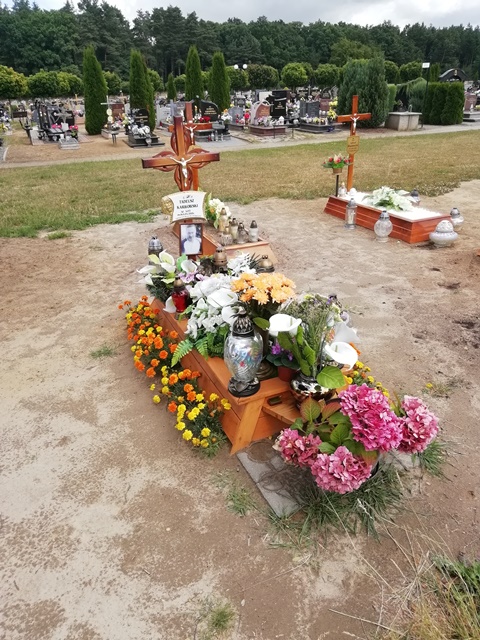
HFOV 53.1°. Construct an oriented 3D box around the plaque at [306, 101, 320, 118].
[{"bbox_3d":[2.760,-7.883,18.051,0.530,0.621,0.120,-11,27,-18],"label":"plaque"}]

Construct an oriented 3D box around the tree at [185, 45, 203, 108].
[{"bbox_3d":[-1.988,-10.266,21.000,0.800,3.150,0.800,-10,27,-14],"label":"tree"}]

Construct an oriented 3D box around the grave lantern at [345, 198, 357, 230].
[{"bbox_3d":[1.253,-1.196,5.423,0.120,0.330,0.120,-12,28,-18],"label":"grave lantern"}]

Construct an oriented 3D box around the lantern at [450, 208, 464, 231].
[{"bbox_3d":[2.444,-1.141,5.396,0.165,0.233,0.165,-2,26,0],"label":"lantern"}]

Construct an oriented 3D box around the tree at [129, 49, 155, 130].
[{"bbox_3d":[-3.807,-8.822,18.578,0.980,2.908,0.980,-2,26,0],"label":"tree"}]

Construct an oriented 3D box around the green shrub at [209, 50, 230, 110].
[{"bbox_3d":[-0.911,-10.262,21.363,1.000,2.921,1.000,-2,26,0],"label":"green shrub"}]

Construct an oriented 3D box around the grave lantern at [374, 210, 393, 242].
[{"bbox_3d":[1.495,-0.978,5.009,0.190,0.316,0.190,-2,26,0],"label":"grave lantern"}]

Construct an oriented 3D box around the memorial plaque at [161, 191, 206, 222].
[{"bbox_3d":[-0.381,-0.777,3.300,0.300,0.190,0.040,-12,28,-18],"label":"memorial plaque"}]

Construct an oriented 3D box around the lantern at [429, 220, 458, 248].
[{"bbox_3d":[2.012,-0.854,4.729,0.280,0.250,0.280,-12,28,-18],"label":"lantern"}]

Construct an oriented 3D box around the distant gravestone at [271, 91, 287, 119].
[{"bbox_3d":[1.498,-8.146,18.228,0.560,0.970,0.130,-11,27,-18],"label":"distant gravestone"}]

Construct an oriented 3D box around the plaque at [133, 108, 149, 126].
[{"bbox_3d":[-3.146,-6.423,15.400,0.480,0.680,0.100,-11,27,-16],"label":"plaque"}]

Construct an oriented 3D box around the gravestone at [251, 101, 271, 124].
[{"bbox_3d":[0.699,-7.079,16.400,0.660,0.740,0.180,-10,27,-14],"label":"gravestone"}]

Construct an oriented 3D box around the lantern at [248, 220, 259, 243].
[{"bbox_3d":[0.130,-0.819,4.444,0.082,0.190,0.082,-12,28,-18],"label":"lantern"}]

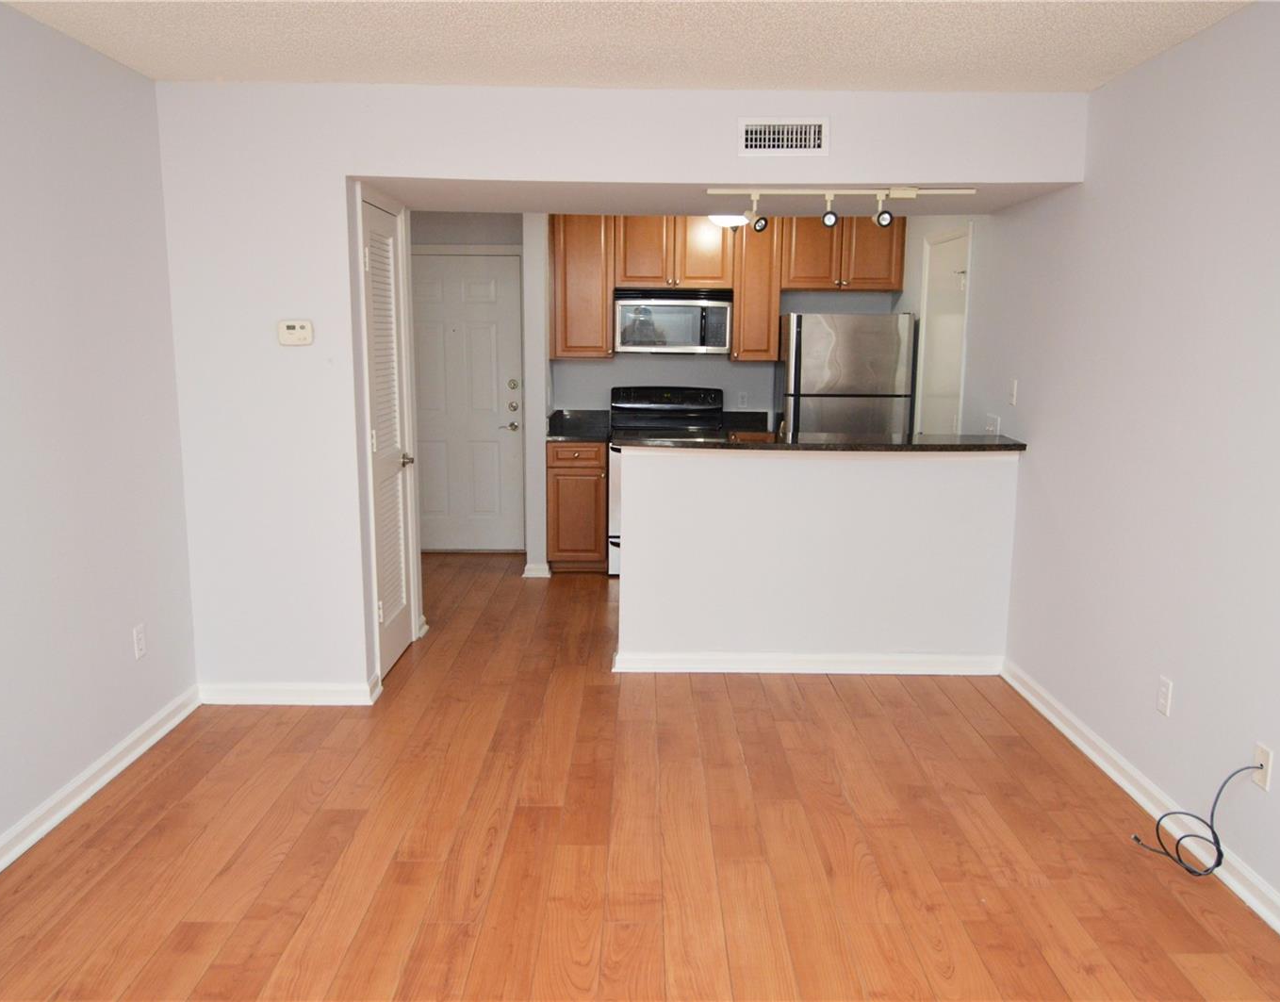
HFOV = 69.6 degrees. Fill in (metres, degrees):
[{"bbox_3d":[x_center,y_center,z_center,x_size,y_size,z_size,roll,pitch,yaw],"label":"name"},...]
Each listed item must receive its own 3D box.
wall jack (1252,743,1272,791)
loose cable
[{"bbox_3d":[1.653,0.706,2.442,0.008,0.114,0.070,0,10,0],"label":"wall jack"},{"bbox_3d":[1.579,0.871,2.622,0.130,0.400,0.340,1,10,0],"label":"loose cable"}]

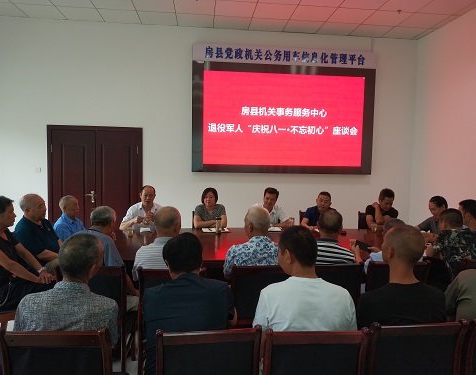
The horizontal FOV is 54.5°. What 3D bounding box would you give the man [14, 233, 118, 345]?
[{"bbox_3d":[-0.755,0.846,2.270,0.520,1.290,0.780,2,3,3],"label":"man"}]

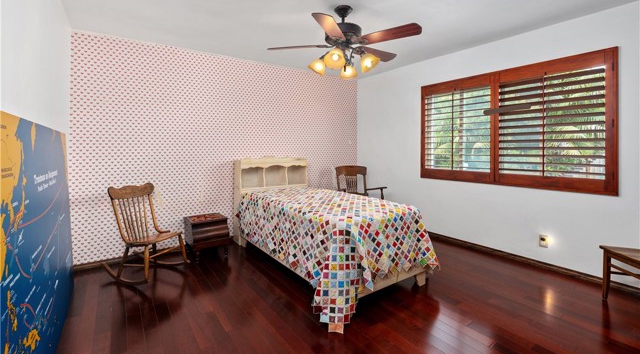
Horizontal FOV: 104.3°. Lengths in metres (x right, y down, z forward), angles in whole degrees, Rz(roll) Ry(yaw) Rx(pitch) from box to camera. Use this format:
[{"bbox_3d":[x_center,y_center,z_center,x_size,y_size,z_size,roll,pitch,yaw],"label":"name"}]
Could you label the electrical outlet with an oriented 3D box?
[{"bbox_3d":[2.220,0.640,2.470,0.020,0.120,0.075,-4,6,-38],"label":"electrical outlet"}]

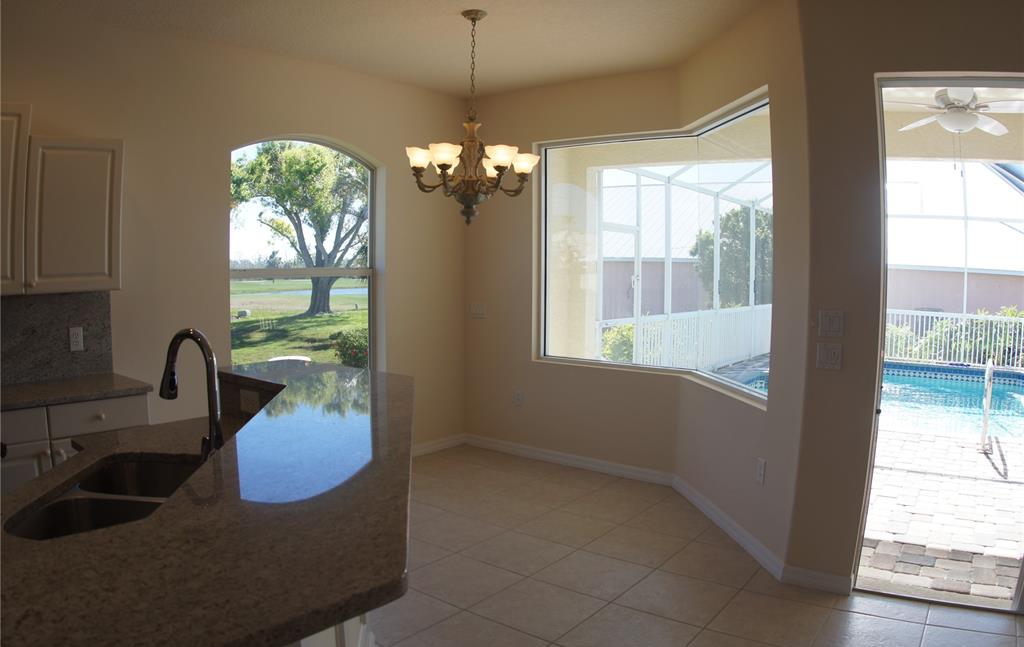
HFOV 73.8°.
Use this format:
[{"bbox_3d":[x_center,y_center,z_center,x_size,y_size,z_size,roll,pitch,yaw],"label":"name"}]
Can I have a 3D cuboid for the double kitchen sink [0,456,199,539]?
[{"bbox_3d":[-0.921,0.505,1.672,0.420,0.210,0.680,0,4,-7],"label":"double kitchen sink"}]

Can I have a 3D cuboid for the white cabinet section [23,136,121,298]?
[{"bbox_3d":[-2.155,-0.530,3.256,0.330,0.760,0.440,4,5,38],"label":"white cabinet section"}]

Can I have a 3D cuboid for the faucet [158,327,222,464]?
[{"bbox_3d":[-0.840,0.201,1.780,0.175,0.385,0.085,0,4,-3],"label":"faucet"}]

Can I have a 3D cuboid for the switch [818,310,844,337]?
[{"bbox_3d":[1.397,0.000,2.980,0.115,0.117,0.010,4,5,38],"label":"switch"}]

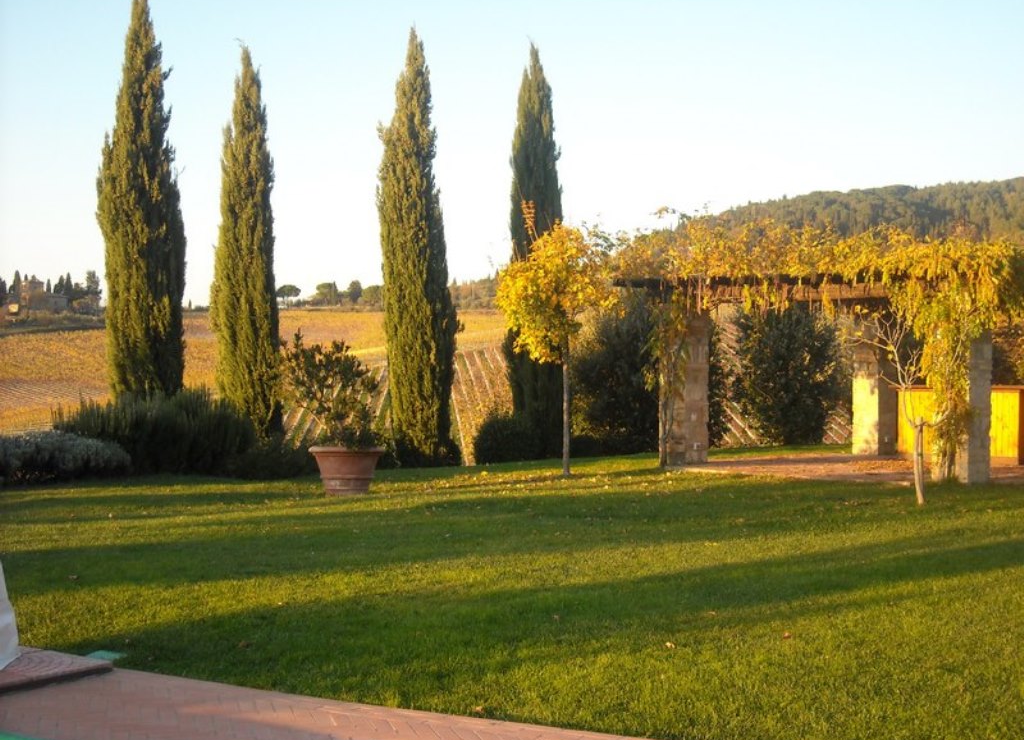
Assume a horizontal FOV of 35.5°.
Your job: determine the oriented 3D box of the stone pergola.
[{"bbox_3d":[5.850,0.021,23.392,5.200,2.800,5.600,0,0,-40],"label":"stone pergola"}]

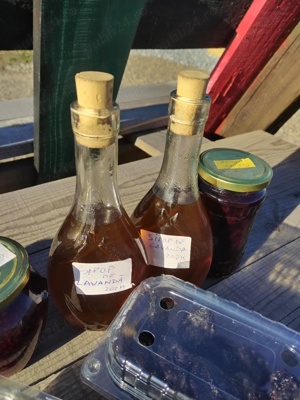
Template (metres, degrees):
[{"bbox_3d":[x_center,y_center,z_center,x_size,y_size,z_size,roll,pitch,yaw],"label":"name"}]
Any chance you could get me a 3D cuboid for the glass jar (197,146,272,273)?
[{"bbox_3d":[0.093,0.018,0.388,0.085,0.146,0.085,5,35,0],"label":"glass jar"}]

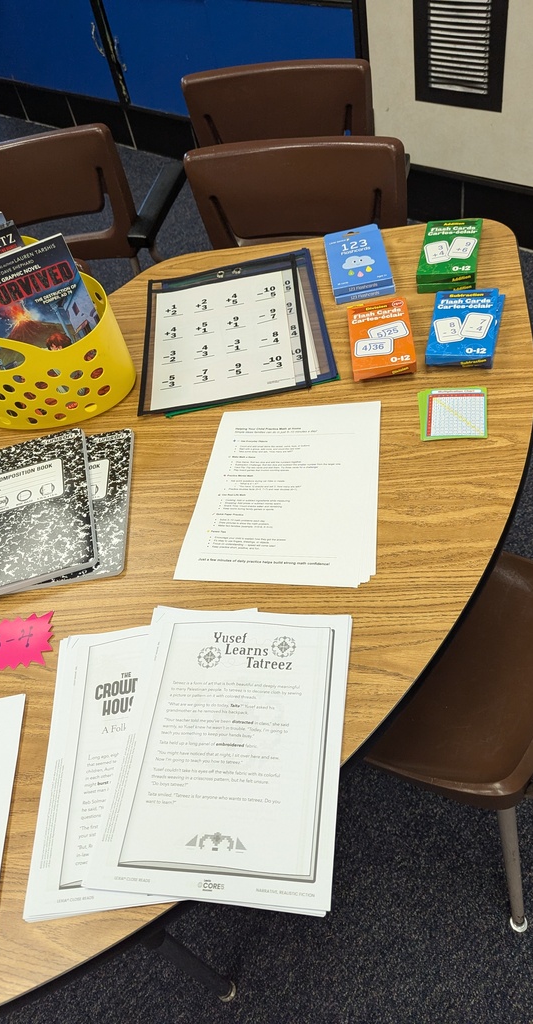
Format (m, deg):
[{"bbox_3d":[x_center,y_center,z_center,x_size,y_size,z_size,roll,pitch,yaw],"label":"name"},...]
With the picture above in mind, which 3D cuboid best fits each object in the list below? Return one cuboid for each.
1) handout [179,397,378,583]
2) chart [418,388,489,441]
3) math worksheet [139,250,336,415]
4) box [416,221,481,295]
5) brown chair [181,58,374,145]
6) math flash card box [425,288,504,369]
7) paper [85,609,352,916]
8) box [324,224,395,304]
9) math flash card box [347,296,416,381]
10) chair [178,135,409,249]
[{"bbox_3d":[0.029,-0.032,0.887,0.228,0.005,0.288,0,52,14],"label":"handout"},{"bbox_3d":[0.239,-0.127,0.913,0.086,0.004,0.095,-1,52,13],"label":"chart"},{"bbox_3d":[-0.052,-0.283,1.088,0.276,0.012,0.338,-8,51,6],"label":"math worksheet"},{"bbox_3d":[0.281,-0.391,1.084,0.083,0.035,0.143,5,53,17],"label":"box"},{"bbox_3d":[0.011,-0.555,1.728,0.500,0.775,0.510,8,53,19],"label":"brown chair"},{"bbox_3d":[0.270,-0.247,0.968,0.090,0.037,0.147,5,53,17],"label":"math flash card box"},{"bbox_3d":[-0.035,0.220,0.696,0.223,0.010,0.288,-1,52,13],"label":"paper"},{"bbox_3d":[0.145,-0.394,1.134,0.091,0.030,0.151,-10,50,6],"label":"box"},{"bbox_3d":[0.161,-0.245,1.003,0.083,0.020,0.142,-6,51,8],"label":"math flash card box"},{"bbox_3d":[0.055,-0.287,1.549,0.470,0.783,0.520,8,54,19],"label":"chair"}]

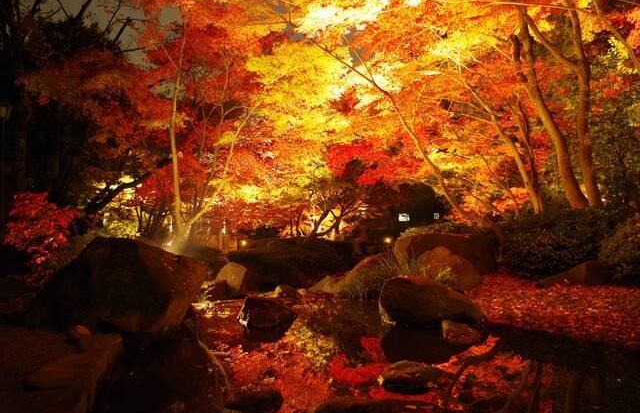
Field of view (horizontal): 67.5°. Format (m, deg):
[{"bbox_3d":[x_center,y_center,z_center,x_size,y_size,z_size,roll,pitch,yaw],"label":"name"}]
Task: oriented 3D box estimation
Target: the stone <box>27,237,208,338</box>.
[{"bbox_3d":[-2.602,0.974,6.150,2.110,1.151,1.400,0,0,-23],"label":"stone"}]

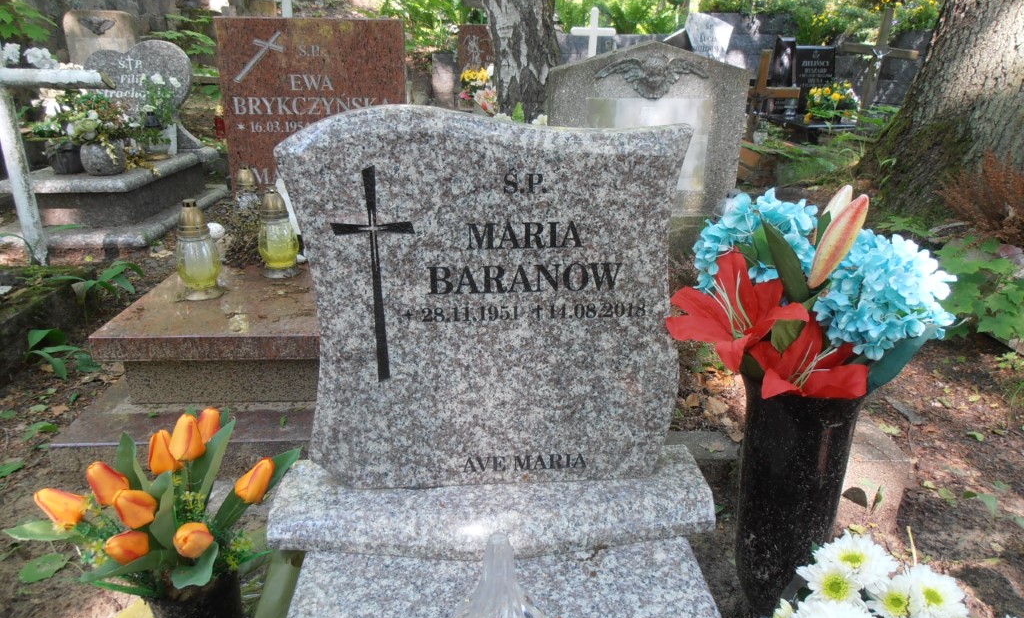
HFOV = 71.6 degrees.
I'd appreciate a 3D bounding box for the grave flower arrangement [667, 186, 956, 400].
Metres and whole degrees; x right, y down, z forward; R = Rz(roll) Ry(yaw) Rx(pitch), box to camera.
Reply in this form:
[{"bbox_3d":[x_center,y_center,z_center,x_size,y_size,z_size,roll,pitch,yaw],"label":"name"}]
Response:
[{"bbox_3d":[0.352,-0.016,0.835,0.310,0.220,0.250,-2,18,-3],"label":"grave flower arrangement"}]

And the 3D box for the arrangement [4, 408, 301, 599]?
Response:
[{"bbox_3d":[-0.453,0.250,0.895,0.335,0.225,0.270,-2,18,-3],"label":"arrangement"}]

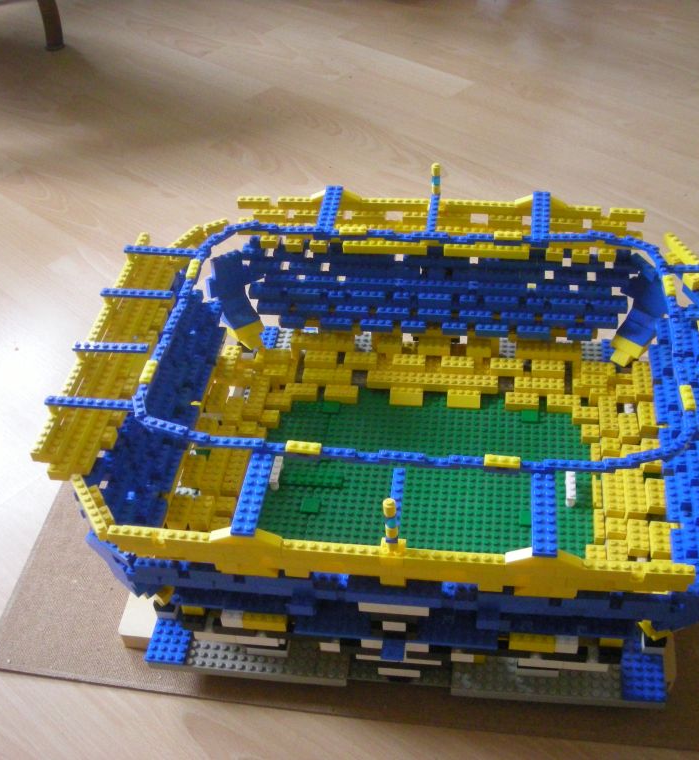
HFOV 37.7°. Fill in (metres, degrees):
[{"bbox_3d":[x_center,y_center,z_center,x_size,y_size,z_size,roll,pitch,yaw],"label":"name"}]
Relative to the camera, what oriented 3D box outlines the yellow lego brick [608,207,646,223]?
[{"bbox_3d":[0.254,-0.151,0.940,0.032,0.011,0.008,2,42,8],"label":"yellow lego brick"}]

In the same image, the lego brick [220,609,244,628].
[{"bbox_3d":[-0.084,0.172,0.750,0.016,0.011,0.016,2,42,8],"label":"lego brick"}]

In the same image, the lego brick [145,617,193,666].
[{"bbox_3d":[-0.137,0.202,0.804,0.032,0.005,0.046,2,42,8],"label":"lego brick"}]

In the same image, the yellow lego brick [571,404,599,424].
[{"bbox_3d":[0.222,0.033,0.961,0.024,0.011,0.016,2,42,8],"label":"yellow lego brick"}]

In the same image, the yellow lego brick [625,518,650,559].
[{"bbox_3d":[0.231,0.127,0.818,0.016,0.011,0.032,2,42,8],"label":"yellow lego brick"}]

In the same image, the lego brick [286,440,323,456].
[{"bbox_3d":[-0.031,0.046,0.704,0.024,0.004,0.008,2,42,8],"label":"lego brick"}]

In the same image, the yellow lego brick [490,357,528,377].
[{"bbox_3d":[0.152,-0.013,0.990,0.032,0.011,0.016,2,42,8],"label":"yellow lego brick"}]

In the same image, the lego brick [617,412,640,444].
[{"bbox_3d":[0.252,0.043,0.923,0.016,0.011,0.032,2,42,8],"label":"lego brick"}]

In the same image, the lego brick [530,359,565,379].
[{"bbox_3d":[0.192,-0.011,0.988,0.032,0.011,0.016,2,42,8],"label":"lego brick"}]

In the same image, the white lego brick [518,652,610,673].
[{"bbox_3d":[0.153,0.201,0.737,0.064,0.011,0.009,2,42,8],"label":"white lego brick"}]

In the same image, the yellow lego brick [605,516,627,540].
[{"bbox_3d":[0.220,0.122,0.845,0.016,0.011,0.016,2,42,8],"label":"yellow lego brick"}]

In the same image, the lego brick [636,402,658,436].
[{"bbox_3d":[0.270,0.033,0.921,0.016,0.011,0.032,2,42,8],"label":"lego brick"}]

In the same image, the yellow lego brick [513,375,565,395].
[{"bbox_3d":[0.182,0.006,0.985,0.048,0.011,0.016,2,42,8],"label":"yellow lego brick"}]

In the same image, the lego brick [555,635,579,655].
[{"bbox_3d":[0.155,0.185,0.733,0.016,0.011,0.016,2,42,8],"label":"lego brick"}]

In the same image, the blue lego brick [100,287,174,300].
[{"bbox_3d":[-0.182,-0.074,0.876,0.064,0.005,0.008,2,42,8],"label":"blue lego brick"}]

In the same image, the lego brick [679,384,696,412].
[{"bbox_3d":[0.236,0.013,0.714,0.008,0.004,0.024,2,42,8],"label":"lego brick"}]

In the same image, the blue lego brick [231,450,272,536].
[{"bbox_3d":[-0.064,0.074,0.686,0.016,0.005,0.080,2,42,8],"label":"blue lego brick"}]

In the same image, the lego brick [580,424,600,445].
[{"bbox_3d":[0.222,0.049,0.943,0.016,0.011,0.016,2,42,8],"label":"lego brick"}]

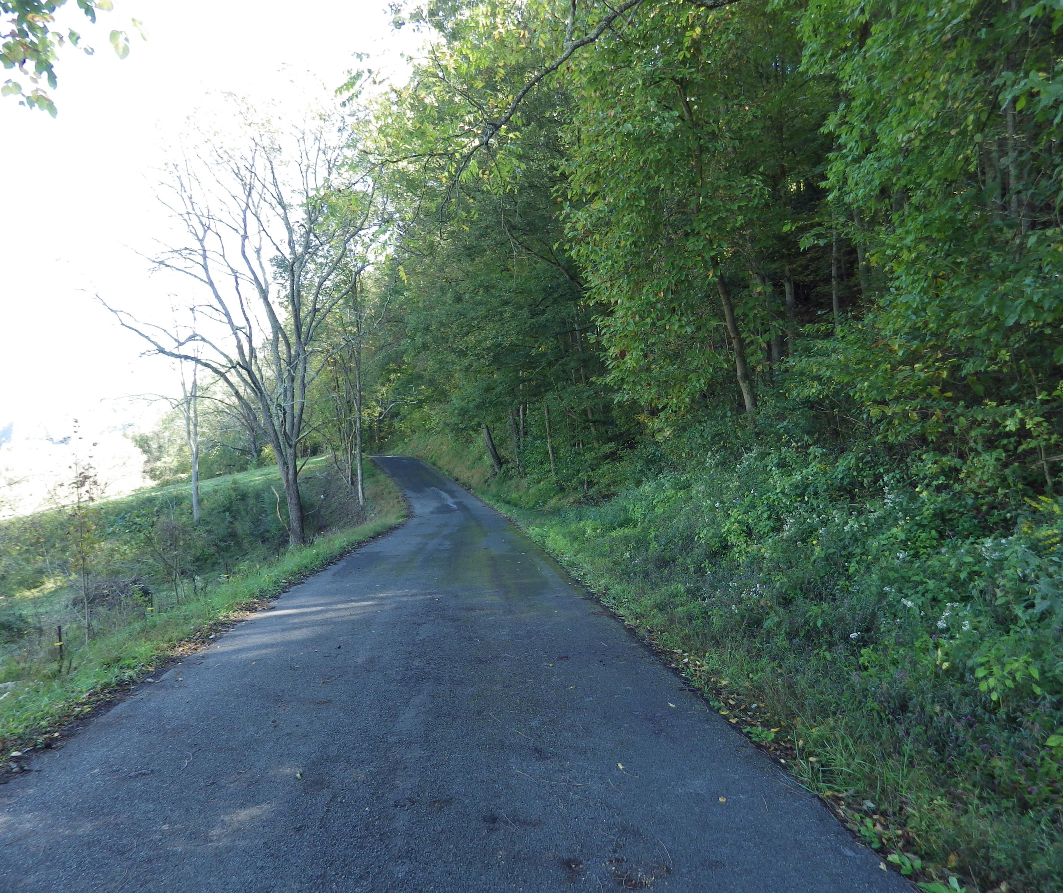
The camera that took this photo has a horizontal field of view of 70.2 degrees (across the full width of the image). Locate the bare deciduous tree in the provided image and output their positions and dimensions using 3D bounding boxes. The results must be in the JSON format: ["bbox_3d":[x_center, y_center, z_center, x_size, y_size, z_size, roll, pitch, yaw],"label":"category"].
[{"bbox_3d":[-7.407,-3.080,19.500,7.215,11.170,6.300,0,-1,0],"label":"bare deciduous tree"}]

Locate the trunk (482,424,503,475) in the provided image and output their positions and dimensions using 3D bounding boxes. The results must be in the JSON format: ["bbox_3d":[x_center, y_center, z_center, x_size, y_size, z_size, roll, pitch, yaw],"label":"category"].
[{"bbox_3d":[-2.102,0.135,40.027,0.374,2.692,0.374,-16,-1,0],"label":"trunk"}]

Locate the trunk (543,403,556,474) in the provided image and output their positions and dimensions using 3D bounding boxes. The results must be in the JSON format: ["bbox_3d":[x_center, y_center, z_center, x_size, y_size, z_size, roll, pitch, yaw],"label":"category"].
[{"bbox_3d":[0.839,-0.366,35.033,0.206,3.281,0.206,-5,-1,0],"label":"trunk"}]

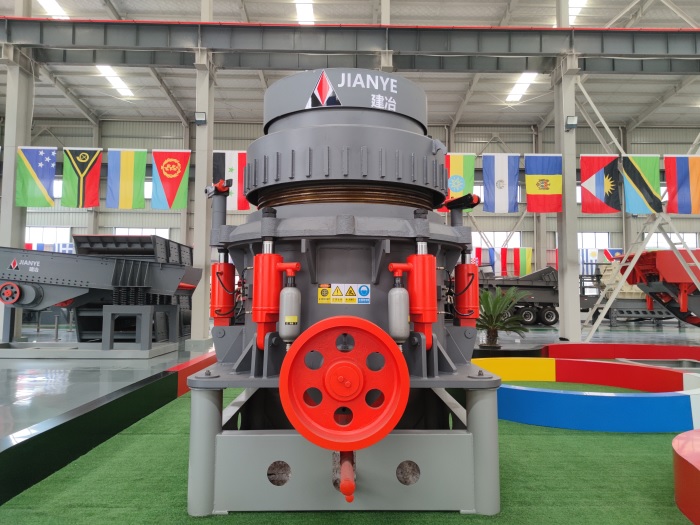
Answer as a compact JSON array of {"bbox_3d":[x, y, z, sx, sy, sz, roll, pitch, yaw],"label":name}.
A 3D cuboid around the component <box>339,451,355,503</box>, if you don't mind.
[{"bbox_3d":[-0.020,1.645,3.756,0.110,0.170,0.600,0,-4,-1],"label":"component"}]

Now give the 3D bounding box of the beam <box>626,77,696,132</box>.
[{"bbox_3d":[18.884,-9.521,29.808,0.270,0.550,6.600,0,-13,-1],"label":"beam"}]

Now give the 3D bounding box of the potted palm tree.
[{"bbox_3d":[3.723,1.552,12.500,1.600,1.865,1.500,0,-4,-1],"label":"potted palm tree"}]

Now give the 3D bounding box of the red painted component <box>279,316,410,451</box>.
[{"bbox_3d":[-0.039,0.848,3.510,0.909,0.918,0.280,0,-4,-1],"label":"red painted component"}]

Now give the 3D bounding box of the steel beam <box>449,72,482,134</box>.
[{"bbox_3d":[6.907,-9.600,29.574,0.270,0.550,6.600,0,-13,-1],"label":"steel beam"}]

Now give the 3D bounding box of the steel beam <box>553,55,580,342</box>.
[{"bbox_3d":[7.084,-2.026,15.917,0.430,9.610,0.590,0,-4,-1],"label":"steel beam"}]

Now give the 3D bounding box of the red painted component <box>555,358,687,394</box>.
[{"bbox_3d":[4.786,2.065,8.780,0.380,0.430,2.150,4,-5,-40],"label":"red painted component"}]

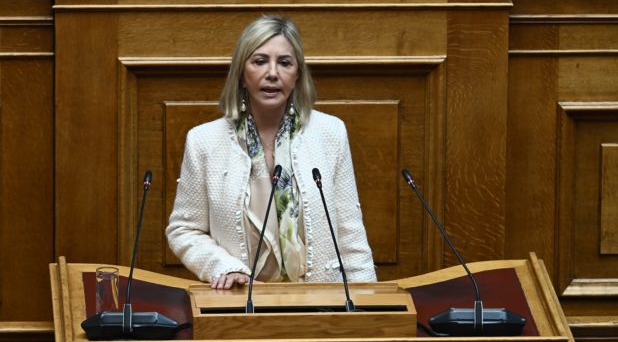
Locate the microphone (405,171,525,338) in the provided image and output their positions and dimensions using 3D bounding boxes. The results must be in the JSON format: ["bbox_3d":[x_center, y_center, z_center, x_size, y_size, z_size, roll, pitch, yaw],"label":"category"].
[{"bbox_3d":[0.387,0.200,14.550,0.300,0.375,0.220,-2,13,-10],"label":"microphone"}]

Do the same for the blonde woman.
[{"bbox_3d":[-0.096,0.430,15.050,0.530,1.660,0.460,-1,13,-5],"label":"blonde woman"}]

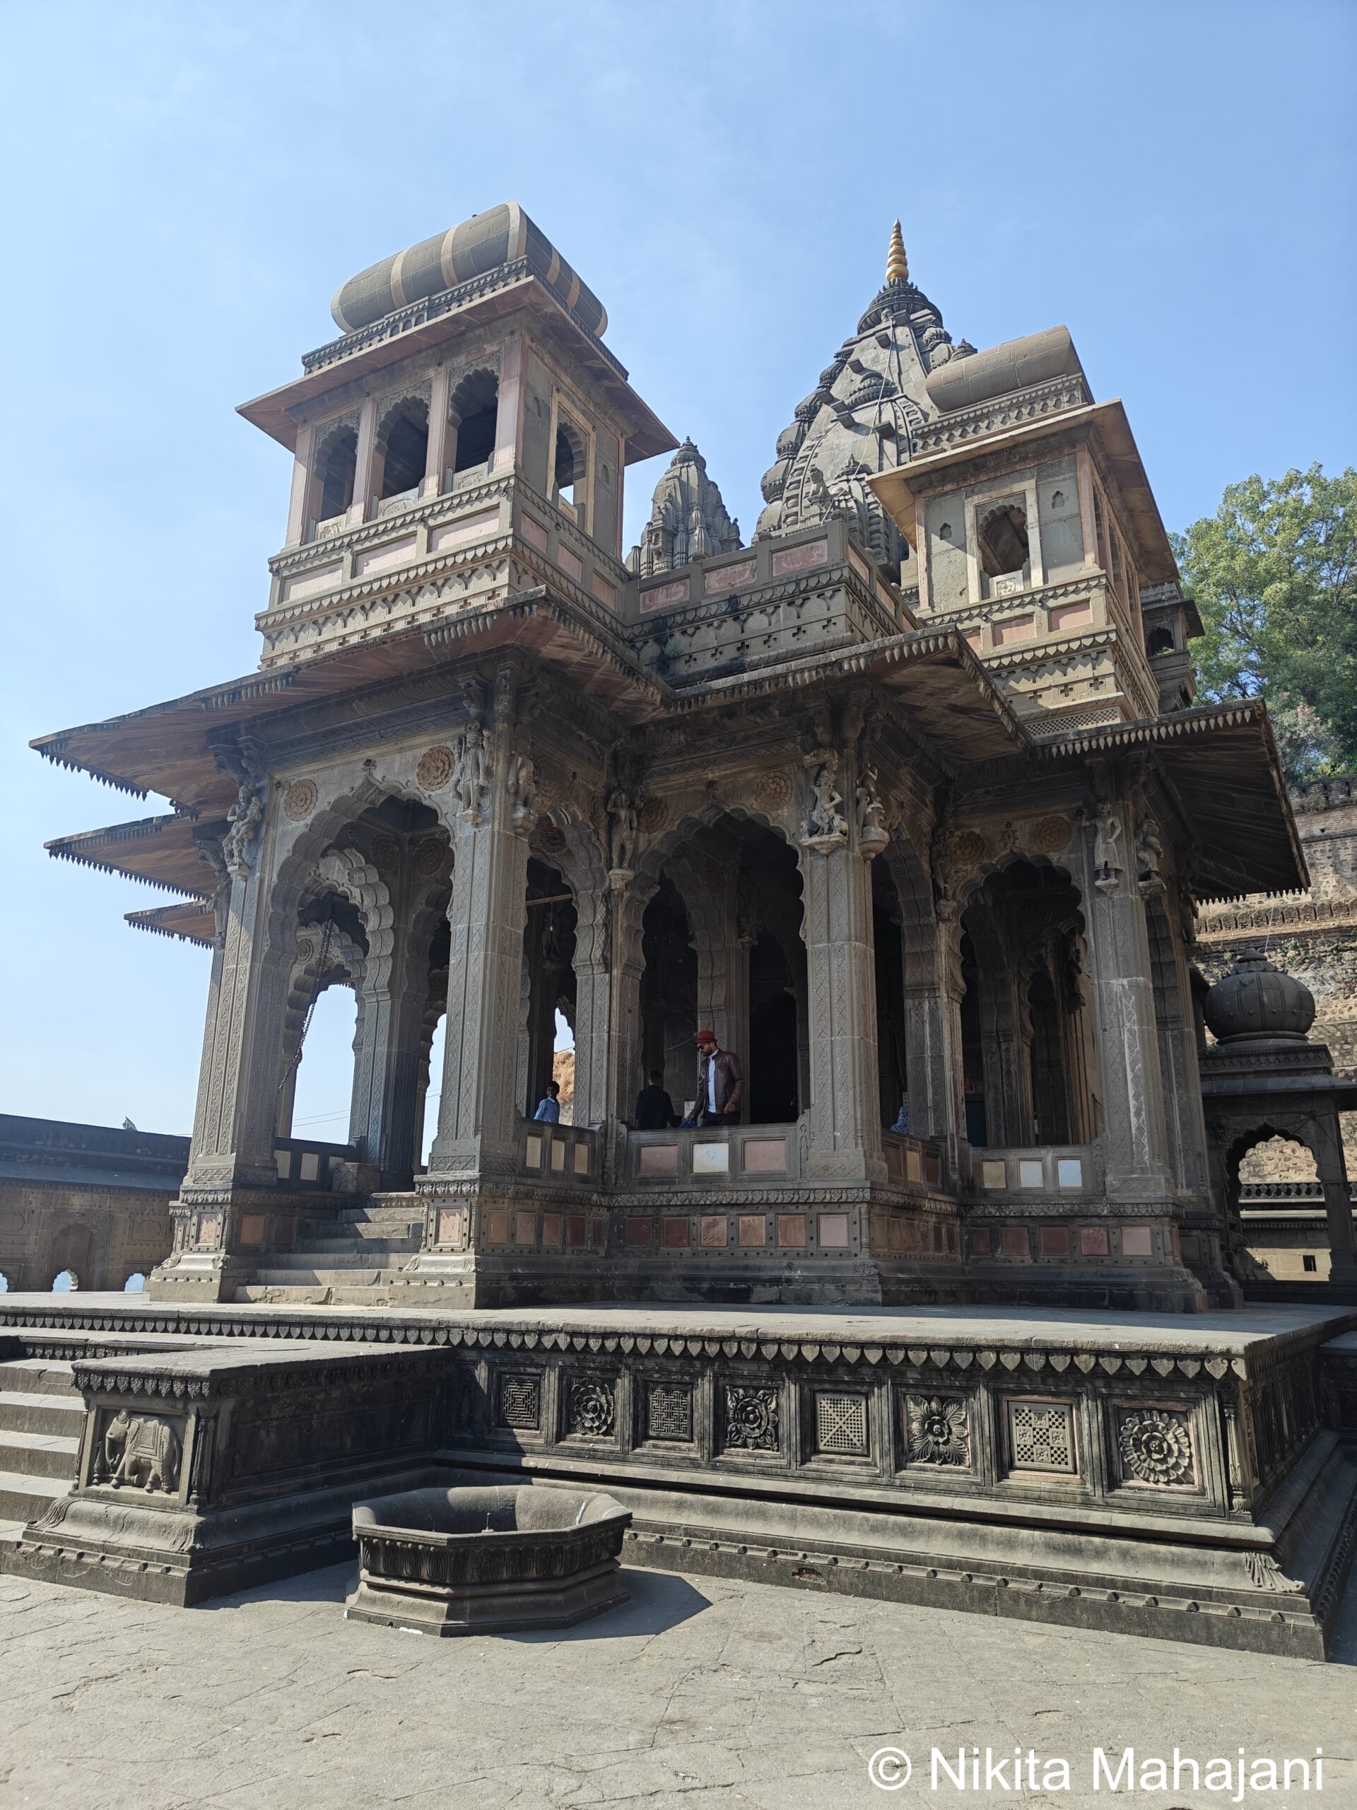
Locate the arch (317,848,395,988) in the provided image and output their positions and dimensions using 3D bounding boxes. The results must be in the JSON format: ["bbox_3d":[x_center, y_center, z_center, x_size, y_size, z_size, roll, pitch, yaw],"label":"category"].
[{"bbox_3d":[-3.922,0.148,14.543,0.524,1.431,1.512,-8,-19,28],"label":"arch"}]

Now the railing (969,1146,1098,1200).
[{"bbox_3d":[4.074,3.029,14.255,1.480,0.570,0.170,-8,-19,28],"label":"railing"}]

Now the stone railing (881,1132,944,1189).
[{"bbox_3d":[2.536,2.822,13.621,0.170,0.570,2.000,-8,-19,28],"label":"stone railing"}]

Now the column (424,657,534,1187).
[{"bbox_3d":[-1.816,0.127,11.990,0.572,4.925,0.572,-8,-19,28],"label":"column"}]

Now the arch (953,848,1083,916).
[{"bbox_3d":[3.963,-0.150,14.701,1.474,1.026,0.459,-8,-19,28],"label":"arch"}]

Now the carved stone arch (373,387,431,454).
[{"bbox_3d":[-3.230,-5.887,15.289,0.920,0.870,0.250,-8,-19,28],"label":"carved stone arch"}]

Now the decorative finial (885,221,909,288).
[{"bbox_3d":[6.436,-19.237,36.966,0.660,2.420,0.660,-8,-19,28],"label":"decorative finial"}]

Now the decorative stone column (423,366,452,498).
[{"bbox_3d":[-2.675,-5.286,14.283,0.232,1.663,0.243,-8,-19,28],"label":"decorative stone column"}]

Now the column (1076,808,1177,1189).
[{"bbox_3d":[4.921,1.036,13.793,0.626,4.358,0.610,-8,-19,28],"label":"column"}]

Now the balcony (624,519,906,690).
[{"bbox_3d":[1.196,-2.942,15.102,2.786,1.577,2.592,-8,-19,28],"label":"balcony"}]

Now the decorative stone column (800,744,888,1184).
[{"bbox_3d":[1.715,0.647,13.106,0.640,4.500,0.650,-8,-19,28],"label":"decorative stone column"}]

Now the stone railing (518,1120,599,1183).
[{"bbox_3d":[-1.203,2.431,12.116,0.189,0.616,1.404,-8,-19,28],"label":"stone railing"}]

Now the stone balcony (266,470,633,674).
[{"bbox_3d":[-2.724,-3.357,14.815,3.699,1.550,2.435,-8,-19,28],"label":"stone balcony"}]

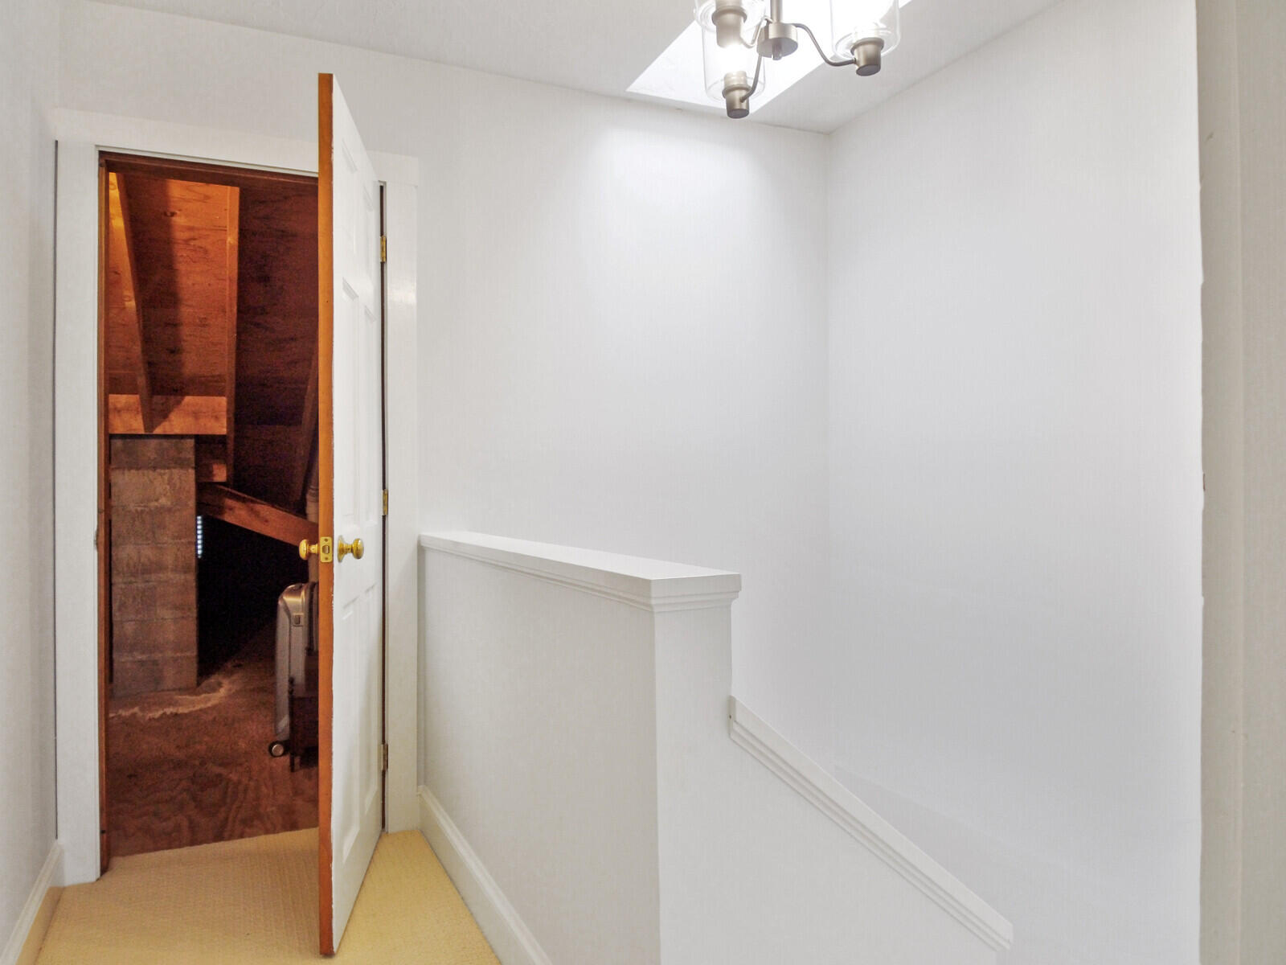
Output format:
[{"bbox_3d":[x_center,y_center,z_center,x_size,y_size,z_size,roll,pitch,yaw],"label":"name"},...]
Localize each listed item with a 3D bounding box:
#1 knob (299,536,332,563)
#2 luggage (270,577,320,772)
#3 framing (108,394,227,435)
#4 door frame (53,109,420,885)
[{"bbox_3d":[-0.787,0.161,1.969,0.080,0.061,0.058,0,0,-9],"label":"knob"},{"bbox_3d":[-1.494,0.806,3.641,0.275,0.694,0.469,0,0,-20],"label":"luggage"},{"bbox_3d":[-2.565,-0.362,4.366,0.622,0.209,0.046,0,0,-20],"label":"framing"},{"bbox_3d":[-1.209,0.039,2.525,0.979,2.193,0.133,0,0,-20],"label":"door frame"}]

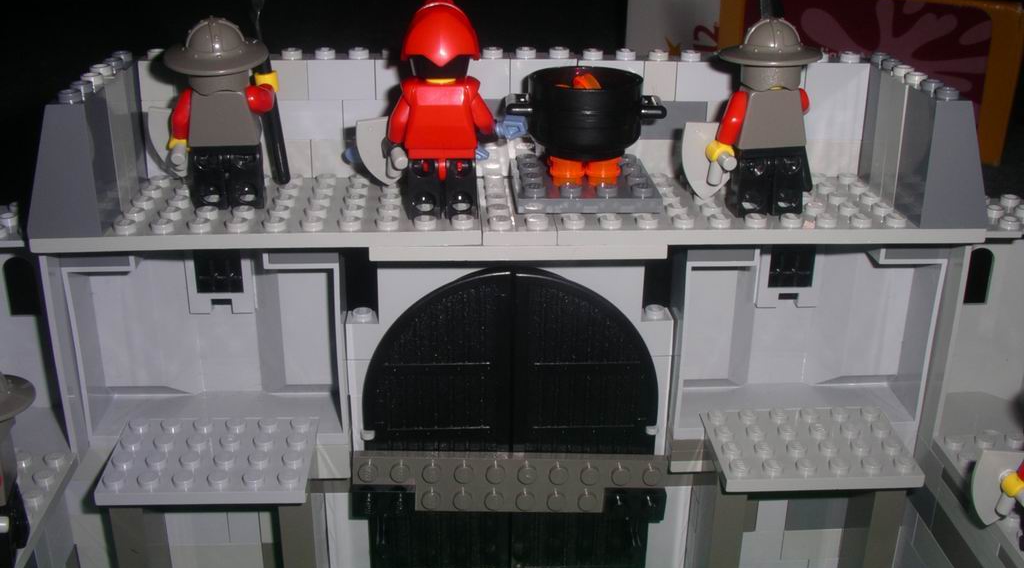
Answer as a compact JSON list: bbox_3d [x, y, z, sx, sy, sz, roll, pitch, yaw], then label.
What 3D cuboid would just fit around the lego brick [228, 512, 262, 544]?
[{"bbox_3d":[-0.068,0.060,0.280,0.008,0.011,0.008,-1,23,-3],"label":"lego brick"}]

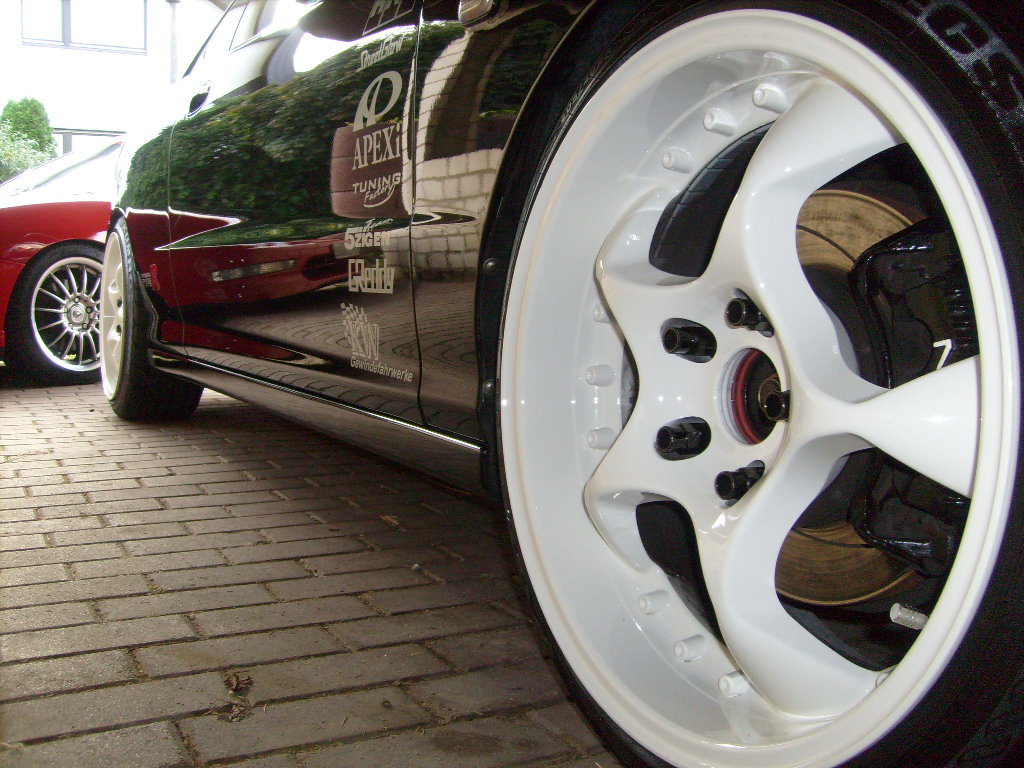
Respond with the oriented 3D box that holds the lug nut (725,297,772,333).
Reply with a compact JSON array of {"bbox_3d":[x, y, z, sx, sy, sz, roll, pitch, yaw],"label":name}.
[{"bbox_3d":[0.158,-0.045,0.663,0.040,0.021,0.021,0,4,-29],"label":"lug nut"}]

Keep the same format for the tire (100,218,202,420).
[{"bbox_3d":[-1.023,-0.187,2.948,0.215,0.585,0.585,0,5,-29],"label":"tire"}]

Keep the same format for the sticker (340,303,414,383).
[{"bbox_3d":[-0.160,-0.051,1.206,0.002,0.084,0.213,-7,8,-28],"label":"sticker"}]

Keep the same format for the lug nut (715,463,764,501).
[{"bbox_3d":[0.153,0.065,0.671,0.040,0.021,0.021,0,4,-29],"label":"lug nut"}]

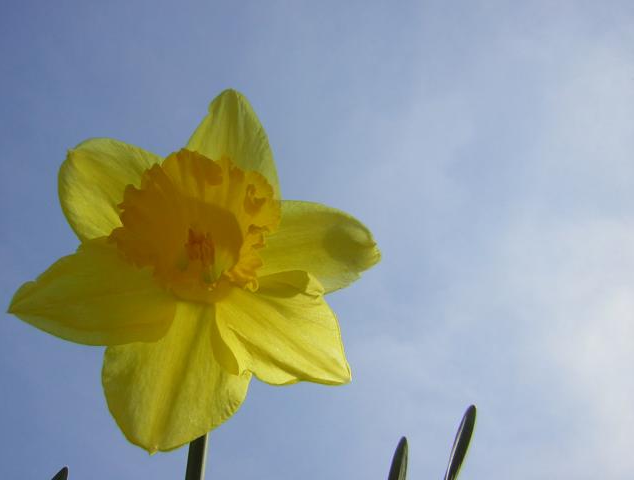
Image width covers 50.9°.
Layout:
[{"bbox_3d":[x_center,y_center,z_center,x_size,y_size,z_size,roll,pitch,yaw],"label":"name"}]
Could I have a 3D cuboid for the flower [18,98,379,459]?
[{"bbox_3d":[-0.029,0.001,0.164,0.094,0.095,0.055,4,-25,-6],"label":"flower"}]

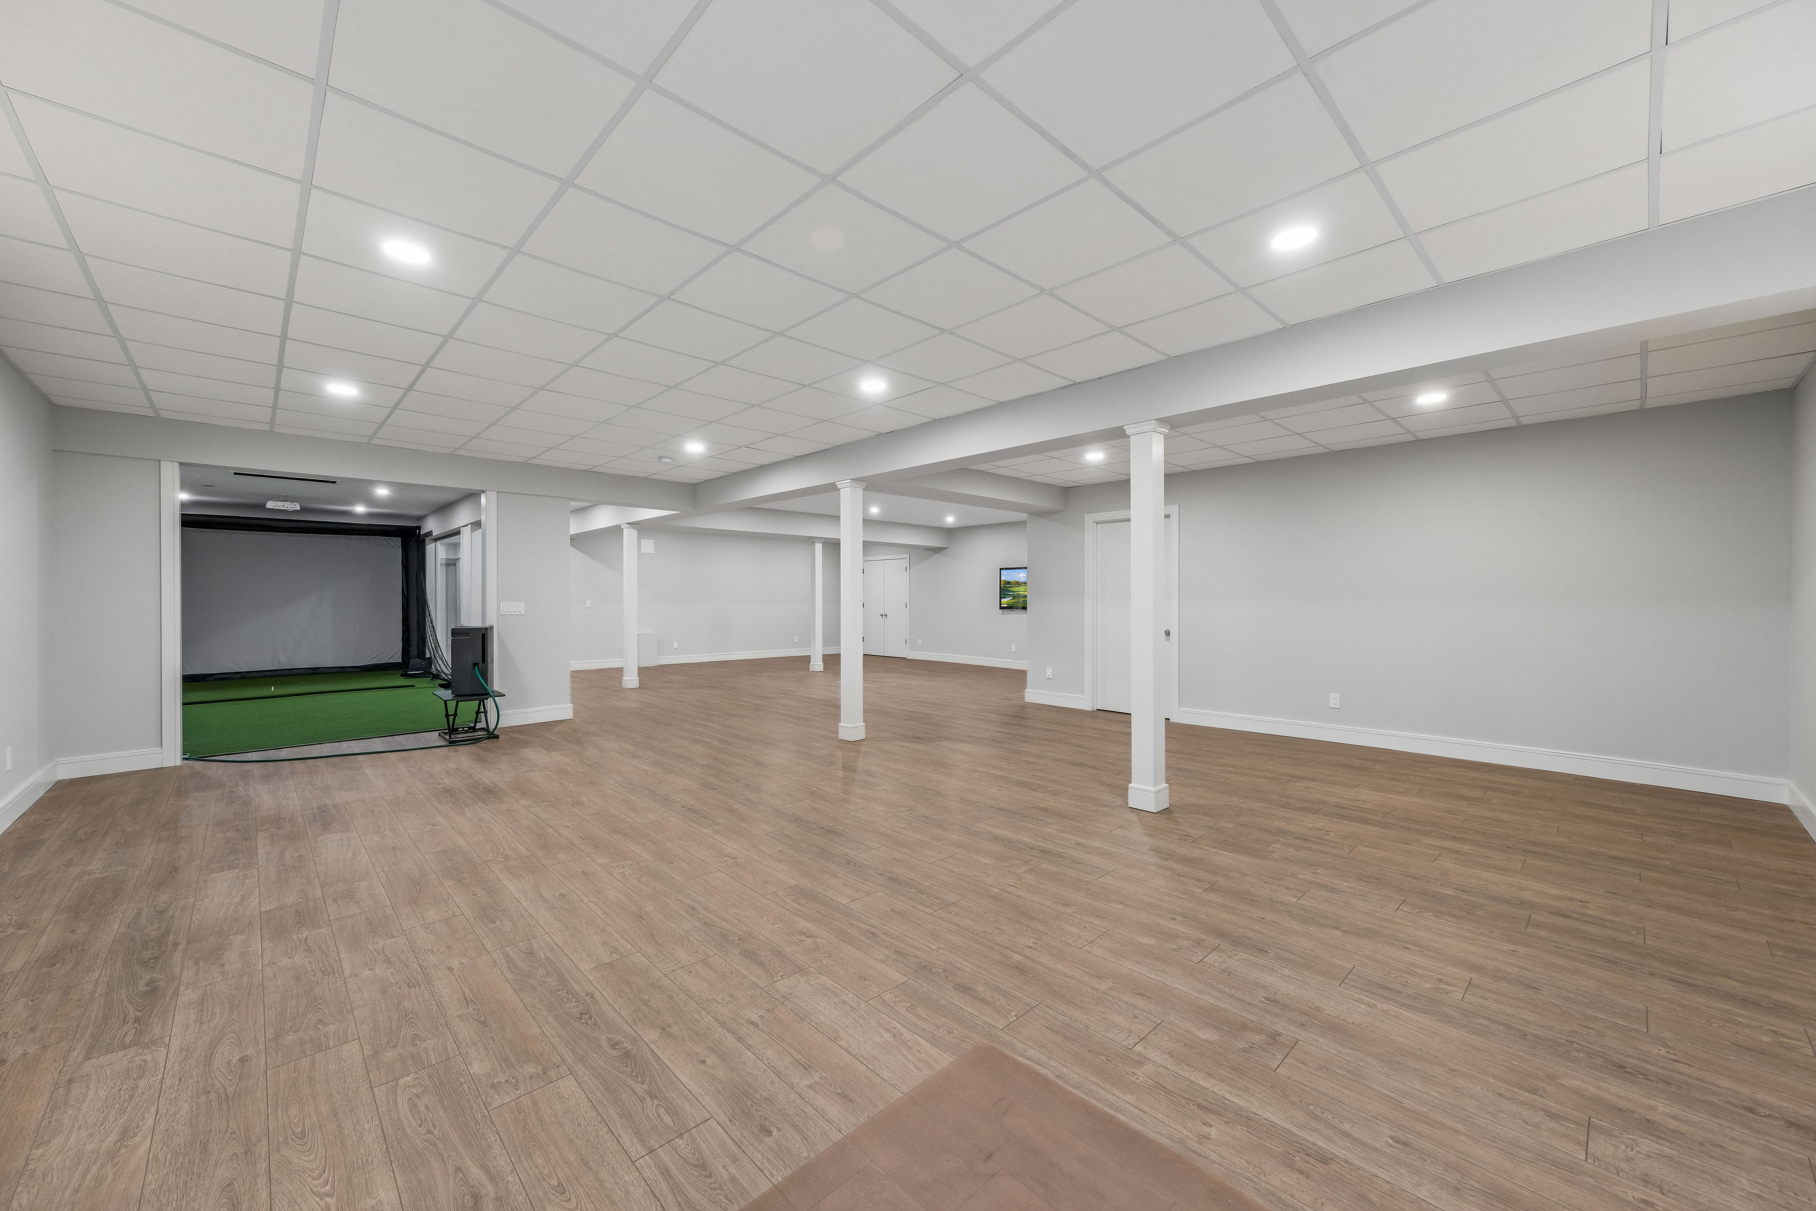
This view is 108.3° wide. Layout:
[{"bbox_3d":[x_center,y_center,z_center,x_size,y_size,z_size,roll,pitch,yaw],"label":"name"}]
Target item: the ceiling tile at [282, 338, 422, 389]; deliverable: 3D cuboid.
[{"bbox_3d":[-3.278,-1.426,3.881,0.600,0.022,0.600,-1,1,-45],"label":"ceiling tile"}]

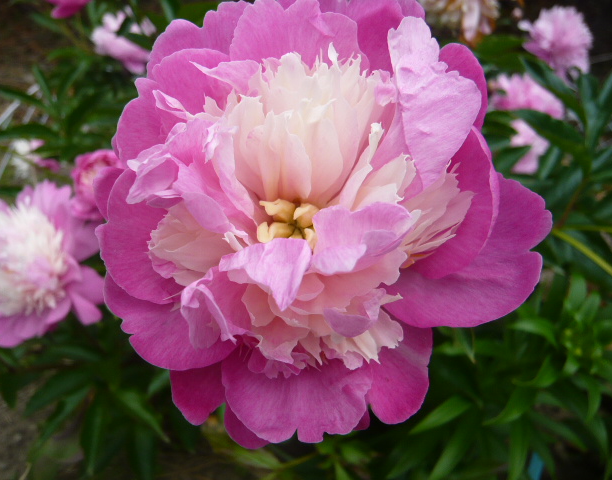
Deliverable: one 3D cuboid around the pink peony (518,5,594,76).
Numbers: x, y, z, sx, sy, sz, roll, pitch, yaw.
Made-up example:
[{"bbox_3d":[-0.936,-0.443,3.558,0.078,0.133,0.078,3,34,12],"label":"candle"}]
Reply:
[{"bbox_3d":[0.386,-0.307,0.800,0.112,0.105,0.110,0,36,0],"label":"pink peony"}]

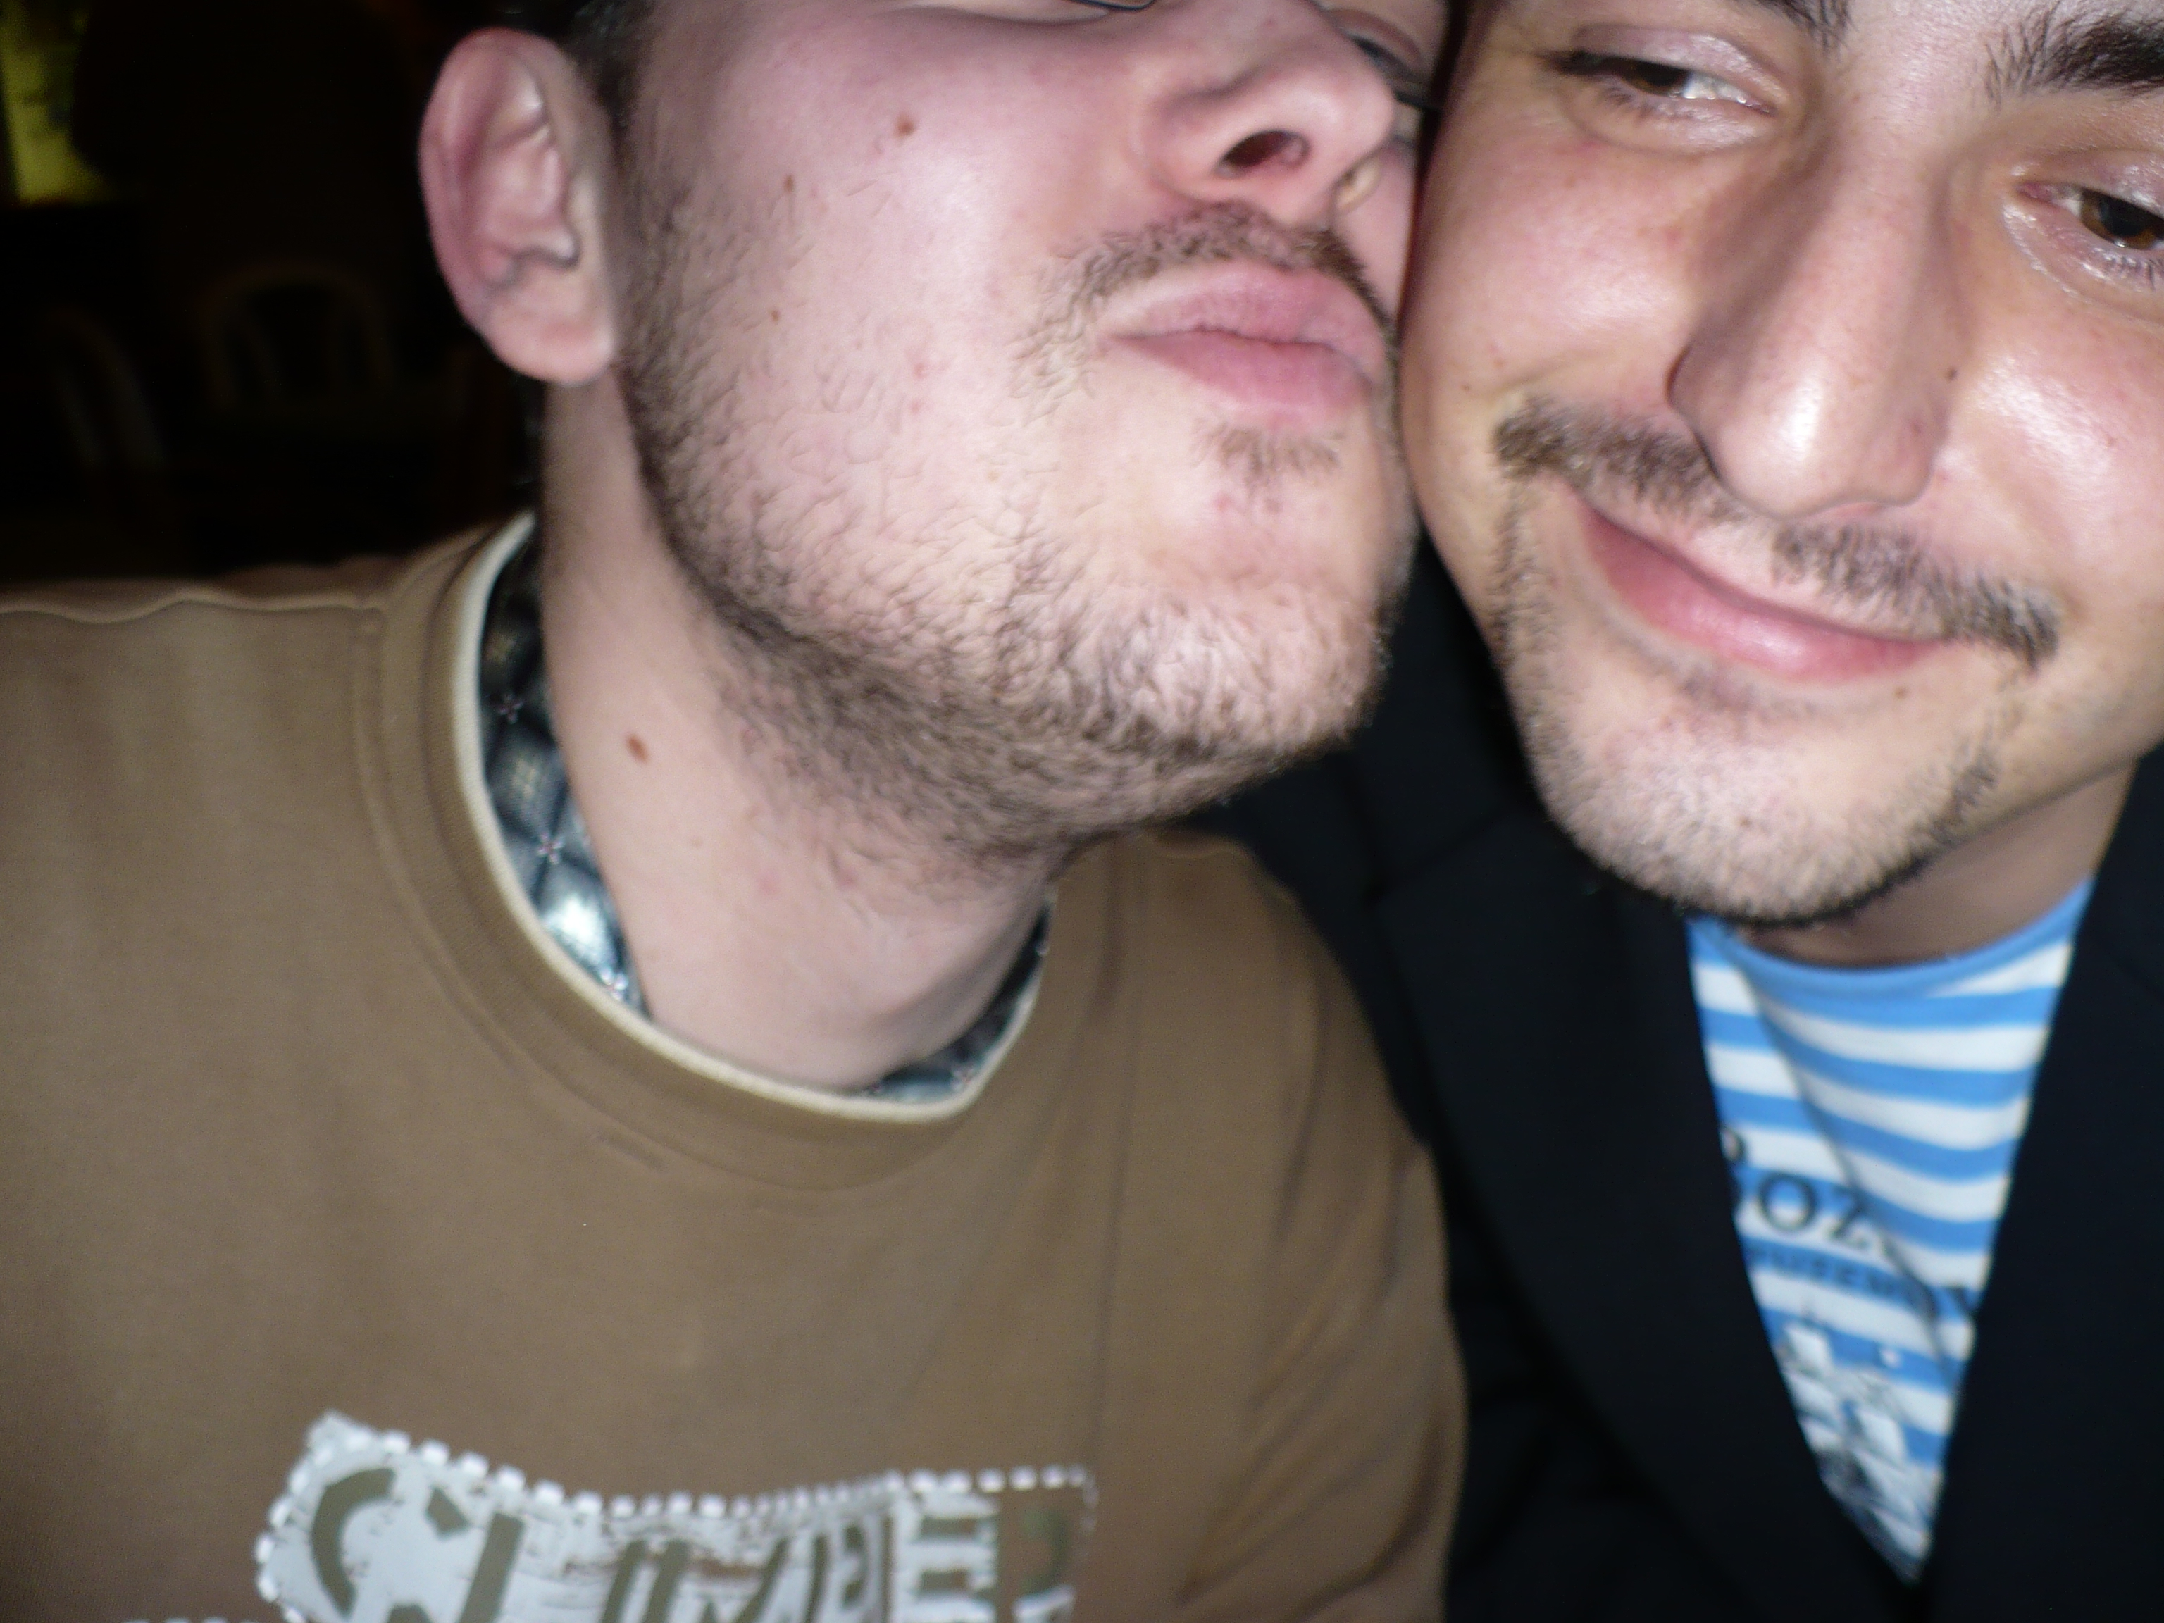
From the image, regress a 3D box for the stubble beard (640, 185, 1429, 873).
[{"bbox_3d":[0.005,-0.052,0.362,0.140,0.116,0.104,9,-15,-28],"label":"stubble beard"}]

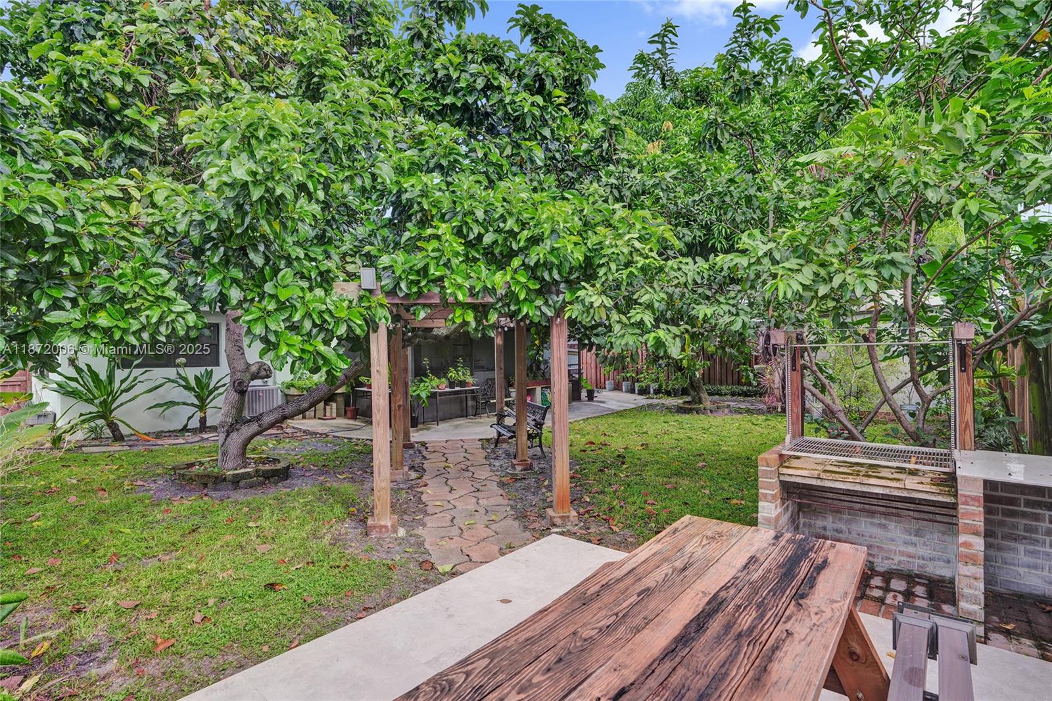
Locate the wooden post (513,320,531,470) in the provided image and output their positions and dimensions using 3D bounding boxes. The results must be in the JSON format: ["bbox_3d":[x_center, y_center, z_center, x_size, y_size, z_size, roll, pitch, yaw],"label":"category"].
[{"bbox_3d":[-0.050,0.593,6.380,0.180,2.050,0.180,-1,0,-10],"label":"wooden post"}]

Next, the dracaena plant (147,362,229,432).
[{"bbox_3d":[-6.680,0.947,9.400,1.550,1.400,1.300,-1,0,-40],"label":"dracaena plant"}]

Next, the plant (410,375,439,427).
[{"bbox_3d":[-2.200,1.057,9.750,0.640,1.070,0.600,-1,0,0],"label":"plant"}]

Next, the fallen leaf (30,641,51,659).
[{"bbox_3d":[-2.640,1.610,2.545,0.065,0.025,0.135,-1,0,-22],"label":"fallen leaf"}]

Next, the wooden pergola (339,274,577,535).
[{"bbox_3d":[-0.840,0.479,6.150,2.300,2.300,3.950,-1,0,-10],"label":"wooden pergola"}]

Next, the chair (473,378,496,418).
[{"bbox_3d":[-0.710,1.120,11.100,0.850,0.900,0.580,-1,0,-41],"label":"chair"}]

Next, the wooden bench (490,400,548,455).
[{"bbox_3d":[-0.120,1.210,7.500,0.600,0.790,1.200,-1,0,-15],"label":"wooden bench"}]

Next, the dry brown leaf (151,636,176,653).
[{"bbox_3d":[-1.995,1.600,2.575,0.085,0.030,0.115,-1,0,-23],"label":"dry brown leaf"}]

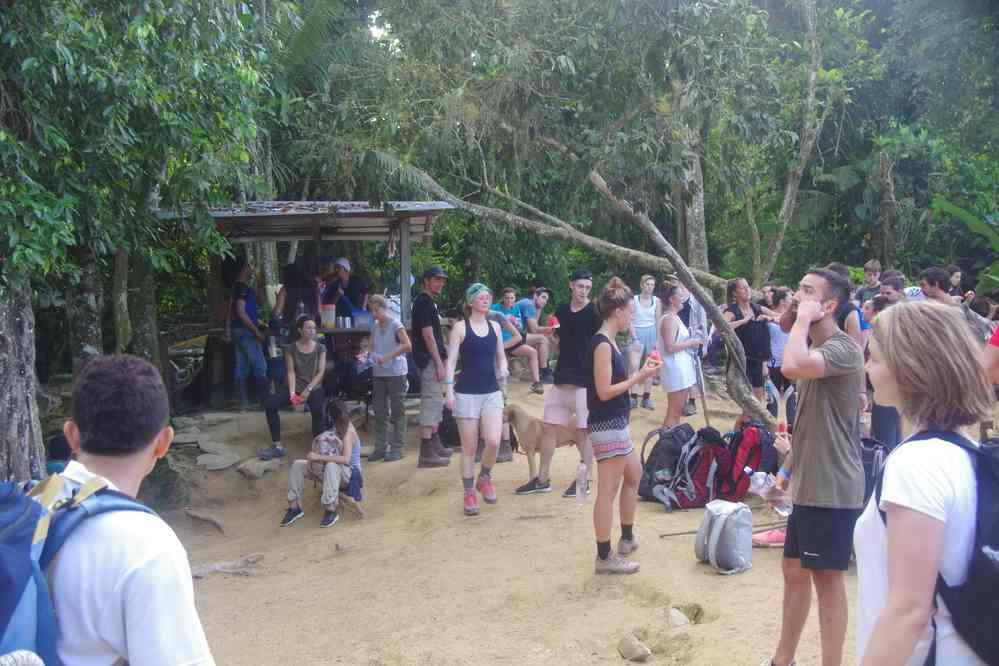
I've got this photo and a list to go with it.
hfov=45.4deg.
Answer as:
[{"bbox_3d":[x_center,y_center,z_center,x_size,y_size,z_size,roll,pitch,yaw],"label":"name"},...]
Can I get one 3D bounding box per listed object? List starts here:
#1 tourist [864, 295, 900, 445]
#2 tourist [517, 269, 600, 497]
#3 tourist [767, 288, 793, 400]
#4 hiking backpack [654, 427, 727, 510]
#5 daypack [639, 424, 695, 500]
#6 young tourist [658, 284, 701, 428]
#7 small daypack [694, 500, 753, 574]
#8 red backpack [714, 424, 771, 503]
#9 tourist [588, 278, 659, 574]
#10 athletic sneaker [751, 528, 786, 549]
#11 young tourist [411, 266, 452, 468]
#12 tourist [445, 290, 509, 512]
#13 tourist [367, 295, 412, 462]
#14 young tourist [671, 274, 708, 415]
[{"bbox_3d":[3.140,0.460,9.800,0.360,1.560,0.460,-1,2,-27],"label":"tourist"},{"bbox_3d":[0.450,0.380,9.250,0.660,1.750,0.420,1,2,14],"label":"tourist"},{"bbox_3d":[2.720,0.370,11.500,0.450,1.580,0.340,1,2,30],"label":"tourist"},{"bbox_3d":[1.422,0.988,8.700,0.380,0.570,0.330,7,0,-30],"label":"hiking backpack"},{"bbox_3d":[1.260,0.980,9.000,0.300,0.500,0.310,13,2,17],"label":"daypack"},{"bbox_3d":[1.685,0.333,11.050,0.380,1.620,0.430,0,2,-7],"label":"young tourist"},{"bbox_3d":[1.267,1.148,6.750,0.250,0.400,0.300,1,2,21],"label":"small daypack"},{"bbox_3d":[1.830,0.964,8.950,0.360,0.570,0.320,2,3,37],"label":"red backpack"},{"bbox_3d":[0.705,0.505,6.800,0.420,1.650,0.480,0,2,5],"label":"tourist"},{"bbox_3d":[1.670,1.265,7.350,0.270,0.120,0.105,0,2,-3],"label":"athletic sneaker"},{"bbox_3d":[-0.600,0.300,10.600,0.360,1.770,0.480,1,2,19],"label":"young tourist"},{"bbox_3d":[-0.163,0.464,8.450,0.460,1.640,0.480,0,2,-7],"label":"tourist"},{"bbox_3d":[-1.028,0.421,11.150,0.430,1.550,0.330,1,2,34],"label":"tourist"},{"bbox_3d":[2.290,0.130,14.500,0.500,1.710,0.360,1,2,30],"label":"young tourist"}]

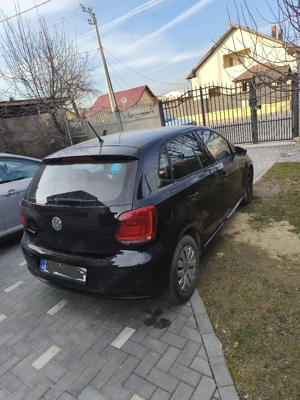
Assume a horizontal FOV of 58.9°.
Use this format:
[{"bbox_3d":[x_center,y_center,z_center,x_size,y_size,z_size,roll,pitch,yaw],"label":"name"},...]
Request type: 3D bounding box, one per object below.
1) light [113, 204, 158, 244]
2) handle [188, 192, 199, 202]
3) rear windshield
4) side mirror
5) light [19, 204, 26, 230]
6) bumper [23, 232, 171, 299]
[{"bbox_3d":[-0.097,0.186,1.869,0.300,0.250,0.210,2,20,32],"label":"light"},{"bbox_3d":[0.401,-0.031,2.354,0.055,0.050,0.190,2,20,32],"label":"handle"},{"bbox_3d":[-0.649,-0.127,2.196,1.270,0.438,0.128,2,-17,32],"label":"rear windshield"},{"bbox_3d":[1.228,-0.654,3.561,0.180,0.135,0.120,2,20,32],"label":"side mirror"},{"bbox_3d":[-1.200,0.147,2.557,0.300,0.250,0.210,2,20,32],"label":"light"},{"bbox_3d":[-0.615,0.529,2.288,1.630,0.470,0.410,2,20,32],"label":"bumper"}]

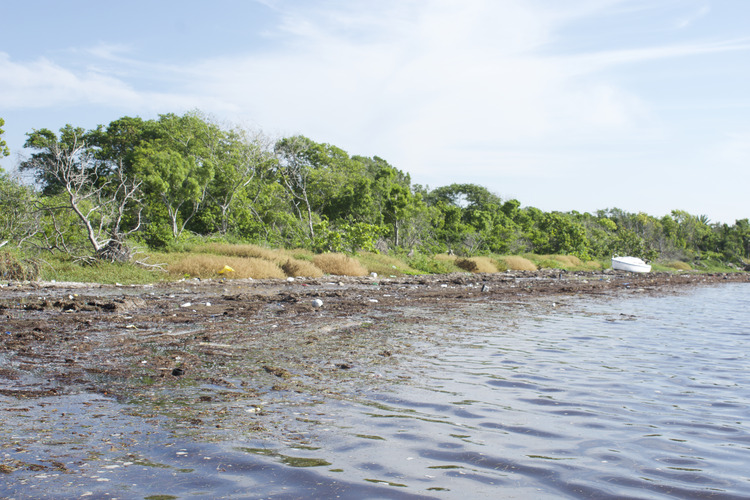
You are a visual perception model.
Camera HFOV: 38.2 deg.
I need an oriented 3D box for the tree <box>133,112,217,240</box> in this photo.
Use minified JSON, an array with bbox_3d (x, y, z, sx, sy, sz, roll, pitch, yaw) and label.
[{"bbox_3d":[-9.625,-3.528,52.000,4.100,6.100,4.000,0,-1,0],"label":"tree"}]

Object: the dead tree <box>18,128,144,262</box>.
[{"bbox_3d":[-12.914,-2.478,47.500,5.200,5.900,4.200,0,-1,0],"label":"dead tree"}]

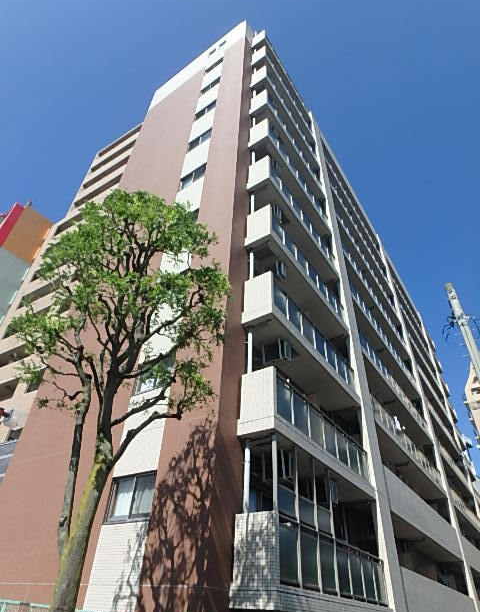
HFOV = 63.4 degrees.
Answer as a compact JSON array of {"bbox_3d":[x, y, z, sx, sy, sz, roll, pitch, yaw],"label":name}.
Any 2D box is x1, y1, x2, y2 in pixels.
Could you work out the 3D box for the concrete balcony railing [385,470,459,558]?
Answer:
[{"bbox_3d":[7.824,9.000,16.210,0.250,1.430,10.910,-22,-46,27],"label":"concrete balcony railing"}]

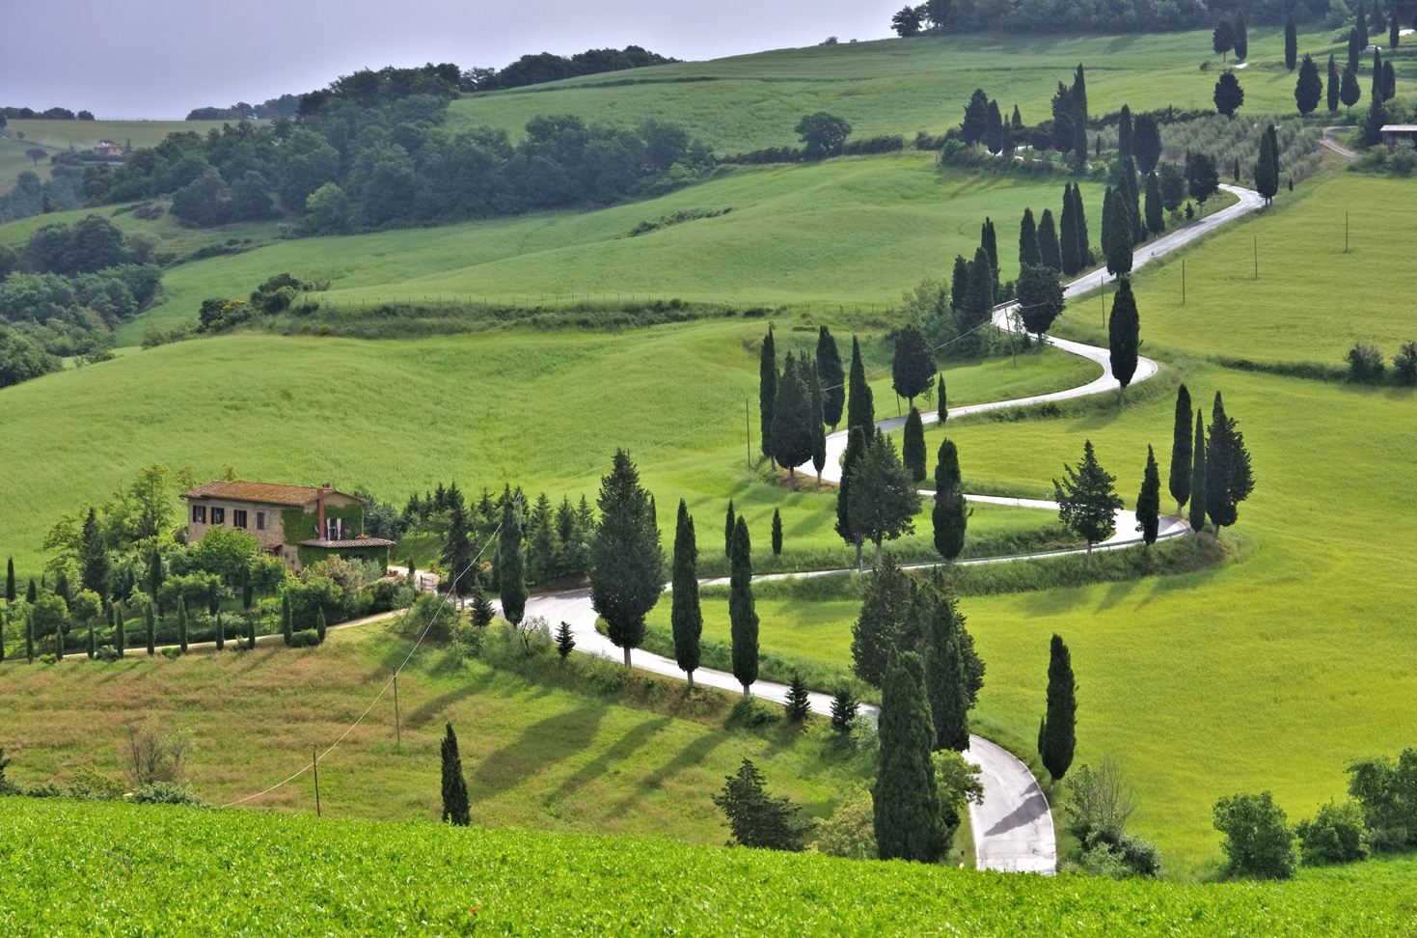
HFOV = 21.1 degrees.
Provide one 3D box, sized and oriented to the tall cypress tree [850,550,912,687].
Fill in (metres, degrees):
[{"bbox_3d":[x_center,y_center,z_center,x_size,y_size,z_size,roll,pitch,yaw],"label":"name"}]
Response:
[{"bbox_3d":[14.360,13.210,307.000,5.980,13.380,5.500,0,4,0],"label":"tall cypress tree"}]

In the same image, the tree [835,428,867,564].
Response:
[{"bbox_3d":[13.748,2.594,357.000,3.530,12.870,3.530,0,4,0],"label":"tree"}]

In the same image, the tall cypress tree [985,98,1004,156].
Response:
[{"bbox_3d":[61.980,-74.090,825.000,3.970,12.470,3.970,0,4,0],"label":"tall cypress tree"}]

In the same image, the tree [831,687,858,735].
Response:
[{"bbox_3d":[10.870,19.350,304.000,2.210,3.890,2.210,0,4,0],"label":"tree"}]

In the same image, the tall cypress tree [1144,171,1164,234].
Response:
[{"bbox_3d":[71.942,-42.897,615.000,3.220,10.370,3.220,0,4,0],"label":"tall cypress tree"}]

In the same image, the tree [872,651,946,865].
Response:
[{"bbox_3d":[13.980,20.450,265.000,4.930,15.480,4.930,0,4,0],"label":"tree"}]

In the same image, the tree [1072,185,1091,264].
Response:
[{"bbox_3d":[55.983,-37.015,575.000,3.510,12.530,3.510,0,4,0],"label":"tree"}]

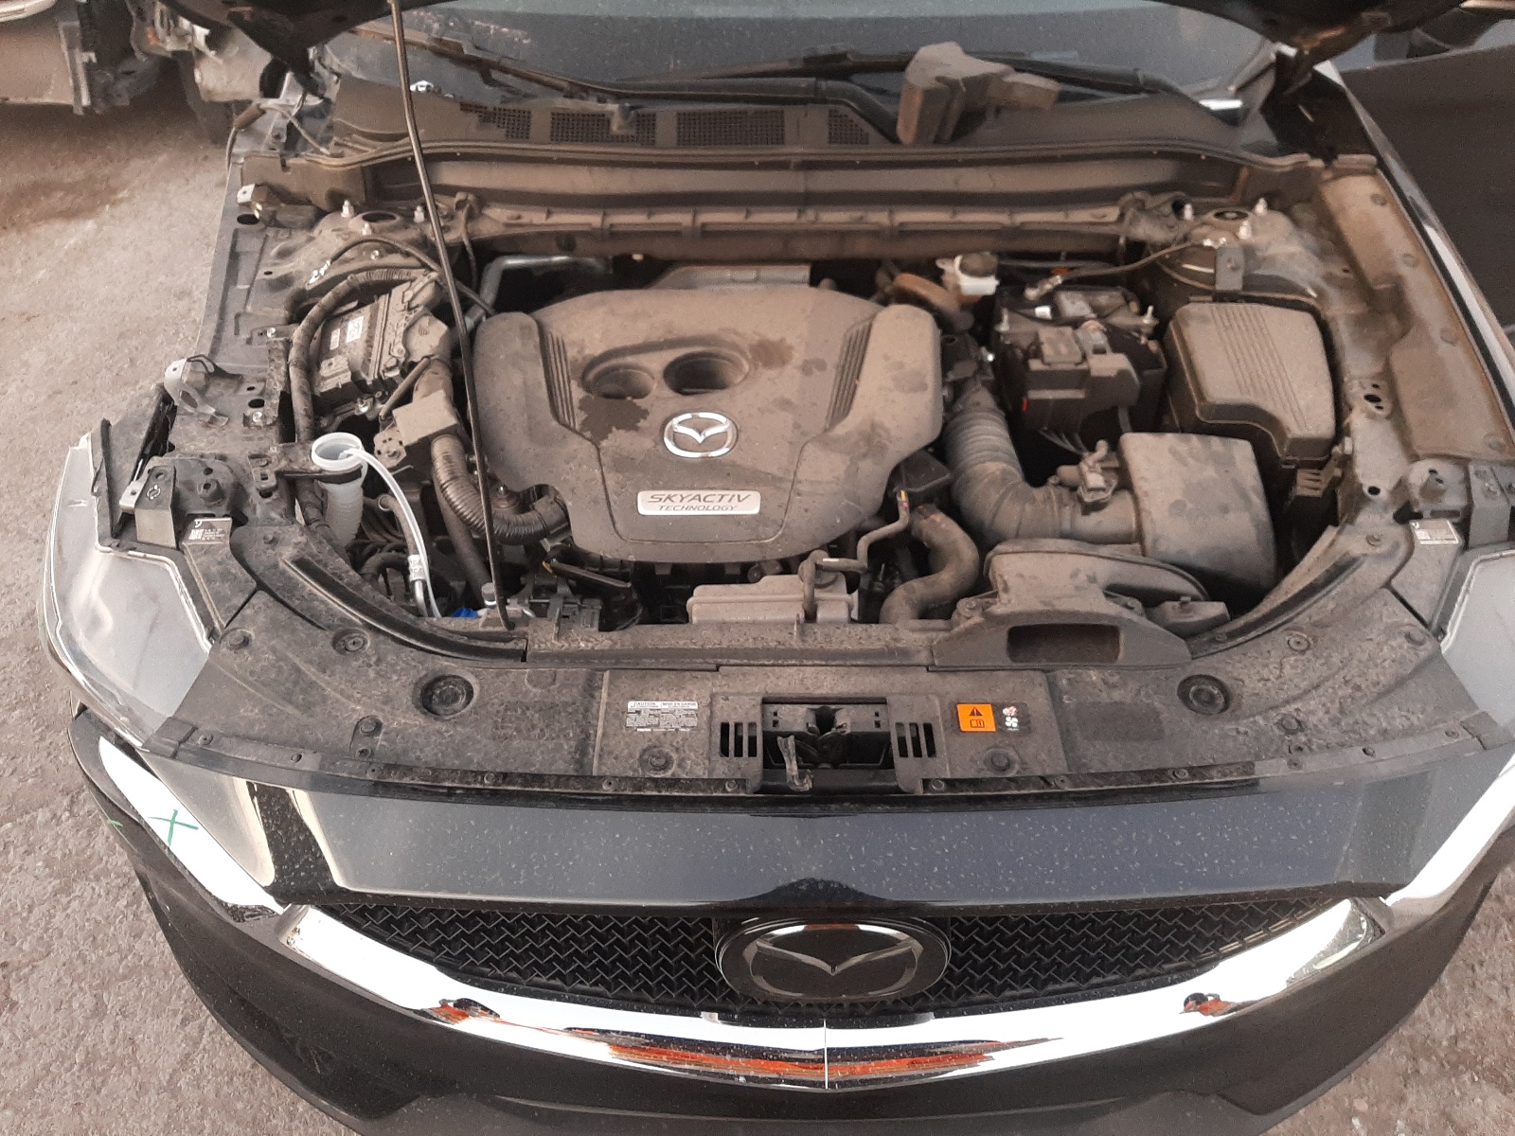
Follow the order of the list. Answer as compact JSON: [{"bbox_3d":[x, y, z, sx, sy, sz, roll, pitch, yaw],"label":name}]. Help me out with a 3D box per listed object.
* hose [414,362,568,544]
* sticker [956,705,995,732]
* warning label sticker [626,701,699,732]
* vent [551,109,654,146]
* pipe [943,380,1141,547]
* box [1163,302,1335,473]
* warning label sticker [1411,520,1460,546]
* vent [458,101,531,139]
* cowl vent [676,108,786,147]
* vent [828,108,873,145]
[{"bbox_3d":[-0.330,-0.152,1.411,0.200,0.100,0.260,0,45,0],"label":"hose"},{"bbox_3d":[0.189,0.130,0.983,0.031,0.002,0.028,0,48,0],"label":"sticker"},{"bbox_3d":[-0.083,0.129,0.985,0.061,0.002,0.031,0,48,0],"label":"warning label sticker"},{"bbox_3d":[-0.213,-0.608,1.570,0.146,0.010,0.055,0,72,0],"label":"vent"},{"bbox_3d":[0.325,-0.134,1.365,0.190,0.105,0.285,0,45,0],"label":"pipe"},{"bbox_3d":[0.588,-0.204,1.377,0.173,0.108,0.230,0,53,0],"label":"box"},{"bbox_3d":[0.667,-0.034,1.120,0.036,0.002,0.030,0,54,0],"label":"warning label sticker"},{"bbox_3d":[-0.369,-0.630,1.600,0.101,0.010,0.059,0,72,0],"label":"vent"},{"bbox_3d":[-0.036,-0.608,1.570,0.149,0.010,0.057,0,72,0],"label":"cowl vent"},{"bbox_3d":[0.128,-0.608,1.570,0.060,0.010,0.057,0,72,0],"label":"vent"}]

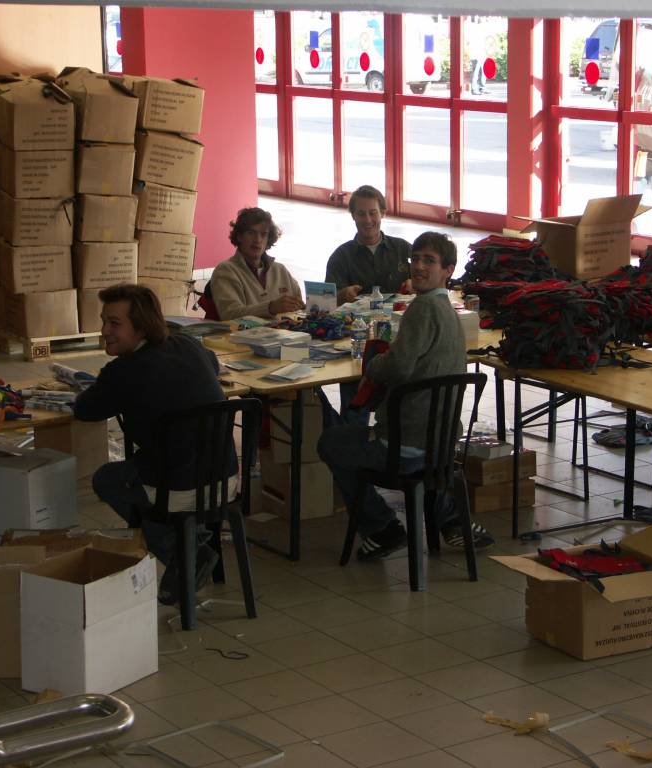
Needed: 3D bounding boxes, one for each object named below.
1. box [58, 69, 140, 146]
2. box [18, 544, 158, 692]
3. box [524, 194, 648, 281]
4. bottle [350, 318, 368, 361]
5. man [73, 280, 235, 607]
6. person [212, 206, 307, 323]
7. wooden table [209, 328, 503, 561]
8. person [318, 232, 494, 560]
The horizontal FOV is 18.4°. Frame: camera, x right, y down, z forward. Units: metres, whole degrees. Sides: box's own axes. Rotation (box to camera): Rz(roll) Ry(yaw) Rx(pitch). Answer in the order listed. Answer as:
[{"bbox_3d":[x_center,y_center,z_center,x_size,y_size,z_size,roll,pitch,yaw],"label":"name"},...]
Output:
[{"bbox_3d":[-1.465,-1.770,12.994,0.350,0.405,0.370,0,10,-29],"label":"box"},{"bbox_3d":[-0.831,0.839,7.069,0.290,0.425,0.405,7,14,33],"label":"box"},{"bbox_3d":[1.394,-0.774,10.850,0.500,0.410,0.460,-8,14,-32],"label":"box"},{"bbox_3d":[0.145,-0.206,8.915,0.066,0.190,0.066,-8,14,-32],"label":"bottle"},{"bbox_3d":[-0.663,0.270,7.777,0.520,1.250,0.700,-11,16,-42],"label":"man"},{"bbox_3d":[-0.253,-0.225,9.970,0.540,1.270,0.750,-7,13,-27],"label":"person"},{"bbox_3d":[0.340,0.215,9.208,1.970,0.758,0.790,-8,14,-33],"label":"wooden table"},{"bbox_3d":[0.346,0.070,8.358,0.580,1.340,0.750,-11,16,-41],"label":"person"}]

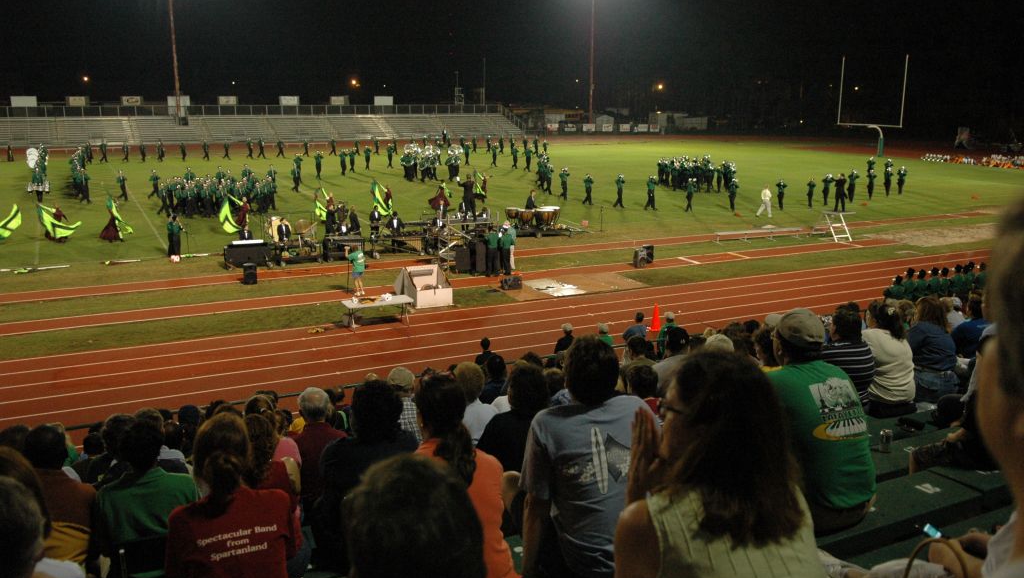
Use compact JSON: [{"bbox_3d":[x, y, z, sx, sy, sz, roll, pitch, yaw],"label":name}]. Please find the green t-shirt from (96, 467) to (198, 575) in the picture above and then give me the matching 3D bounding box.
[{"bbox_3d":[-1.542,0.982,3.615,0.470,0.550,0.310,-6,14,-24],"label":"green t-shirt"}]

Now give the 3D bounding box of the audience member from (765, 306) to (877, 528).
[{"bbox_3d":[1.168,0.700,3.811,0.540,1.303,0.800,-6,14,-24],"label":"audience member"}]

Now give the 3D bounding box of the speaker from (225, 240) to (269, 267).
[{"bbox_3d":[-9.694,-1.297,31.182,1.500,1.000,0.650,-6,14,-24],"label":"speaker"}]

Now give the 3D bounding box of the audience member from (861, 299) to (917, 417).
[{"bbox_3d":[2.811,0.678,6.899,0.480,1.280,0.720,-6,14,-26],"label":"audience member"}]

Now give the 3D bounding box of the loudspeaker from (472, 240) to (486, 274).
[{"bbox_3d":[-1.106,-1.083,28.565,0.480,1.030,0.480,-3,13,-14],"label":"loudspeaker"}]

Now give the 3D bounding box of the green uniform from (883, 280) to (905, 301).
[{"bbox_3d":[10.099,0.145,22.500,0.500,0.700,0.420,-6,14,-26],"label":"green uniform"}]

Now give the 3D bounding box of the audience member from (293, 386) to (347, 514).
[{"bbox_3d":[-1.228,1.166,5.299,0.480,1.280,0.720,-6,14,-26],"label":"audience member"}]

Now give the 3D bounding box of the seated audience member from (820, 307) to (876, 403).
[{"bbox_3d":[2.373,0.752,6.449,0.520,1.311,0.750,-6,15,-25],"label":"seated audience member"}]

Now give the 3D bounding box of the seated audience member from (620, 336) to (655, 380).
[{"bbox_3d":[1.156,1.052,8.700,0.470,1.290,0.720,-6,14,-26],"label":"seated audience member"}]

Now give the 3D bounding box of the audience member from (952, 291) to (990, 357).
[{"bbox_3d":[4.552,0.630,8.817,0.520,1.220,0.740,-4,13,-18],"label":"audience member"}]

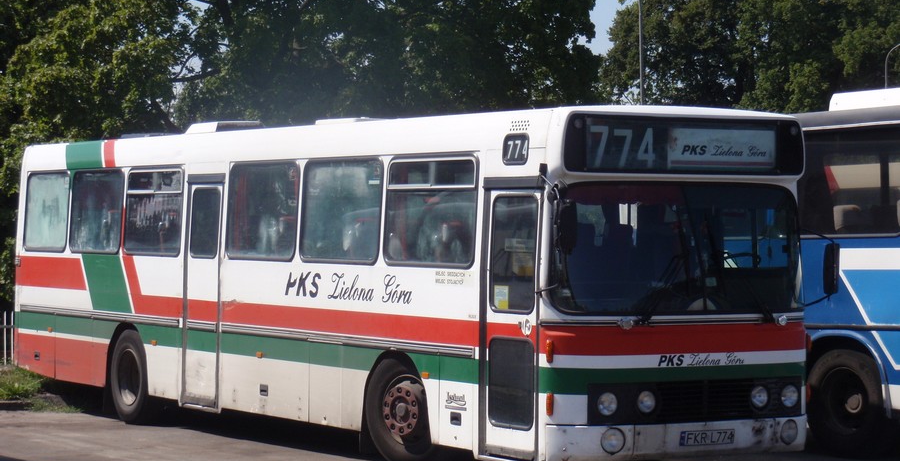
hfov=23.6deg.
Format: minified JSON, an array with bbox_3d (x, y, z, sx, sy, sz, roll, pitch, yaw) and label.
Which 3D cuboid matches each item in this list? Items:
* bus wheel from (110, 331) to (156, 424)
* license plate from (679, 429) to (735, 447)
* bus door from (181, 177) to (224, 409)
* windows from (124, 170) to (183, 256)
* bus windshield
[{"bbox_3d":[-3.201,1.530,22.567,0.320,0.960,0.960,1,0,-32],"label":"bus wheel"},{"bbox_3d":[1.964,1.583,16.444,0.520,0.114,0.020,1,0,-32],"label":"license plate"},{"bbox_3d":[-2.380,0.606,20.983,0.080,2.233,0.900,1,0,-32],"label":"bus door"},{"bbox_3d":[-3.015,-0.188,21.972,0.050,0.895,1.401,1,0,-32],"label":"windows"},{"bbox_3d":[1.873,0.145,16.557,2.350,1.014,0.280,1,0,-32],"label":"bus windshield"}]

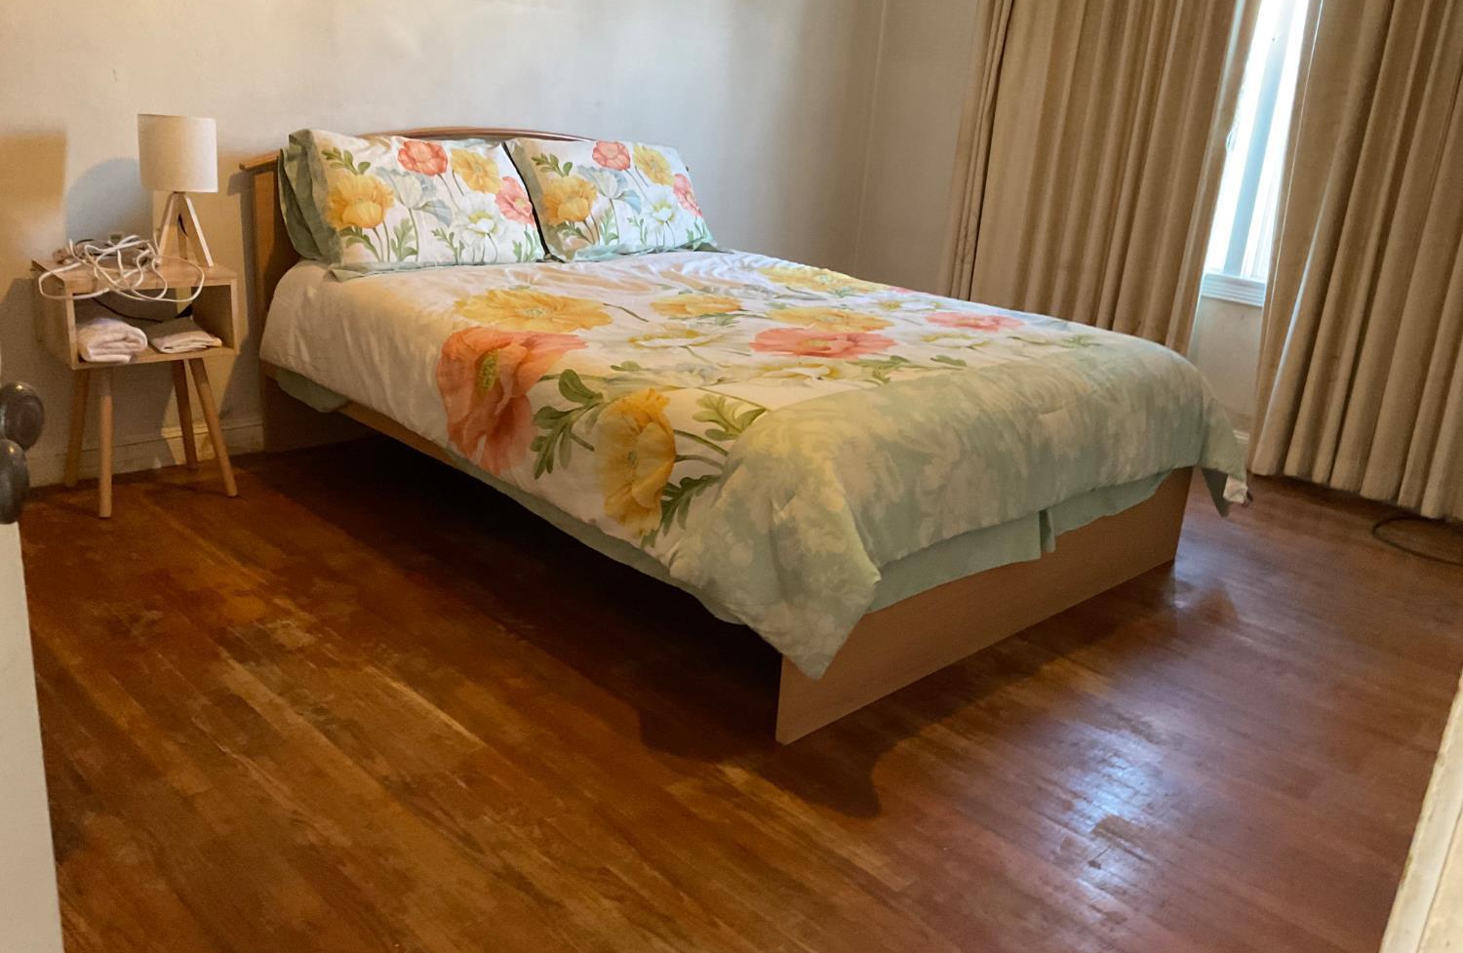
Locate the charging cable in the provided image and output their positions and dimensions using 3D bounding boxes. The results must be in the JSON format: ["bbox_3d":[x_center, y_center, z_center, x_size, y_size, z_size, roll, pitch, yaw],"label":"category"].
[{"bbox_3d":[-1.481,-0.491,2.937,0.249,0.115,0.356,21,24,41],"label":"charging cable"}]

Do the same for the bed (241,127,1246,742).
[{"bbox_3d":[-0.040,-0.373,3.309,2.085,0.940,1.666,21,24,41],"label":"bed"}]

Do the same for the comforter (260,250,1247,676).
[{"bbox_3d":[0.031,-0.266,3.340,2.124,0.435,1.853,21,24,41],"label":"comforter"}]

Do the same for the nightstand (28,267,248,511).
[{"bbox_3d":[-1.488,-0.242,3.106,0.288,0.584,0.398,21,24,41],"label":"nightstand"}]

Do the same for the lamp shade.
[{"bbox_3d":[-1.362,-0.796,3.027,0.175,0.180,0.175,21,24,41],"label":"lamp shade"}]

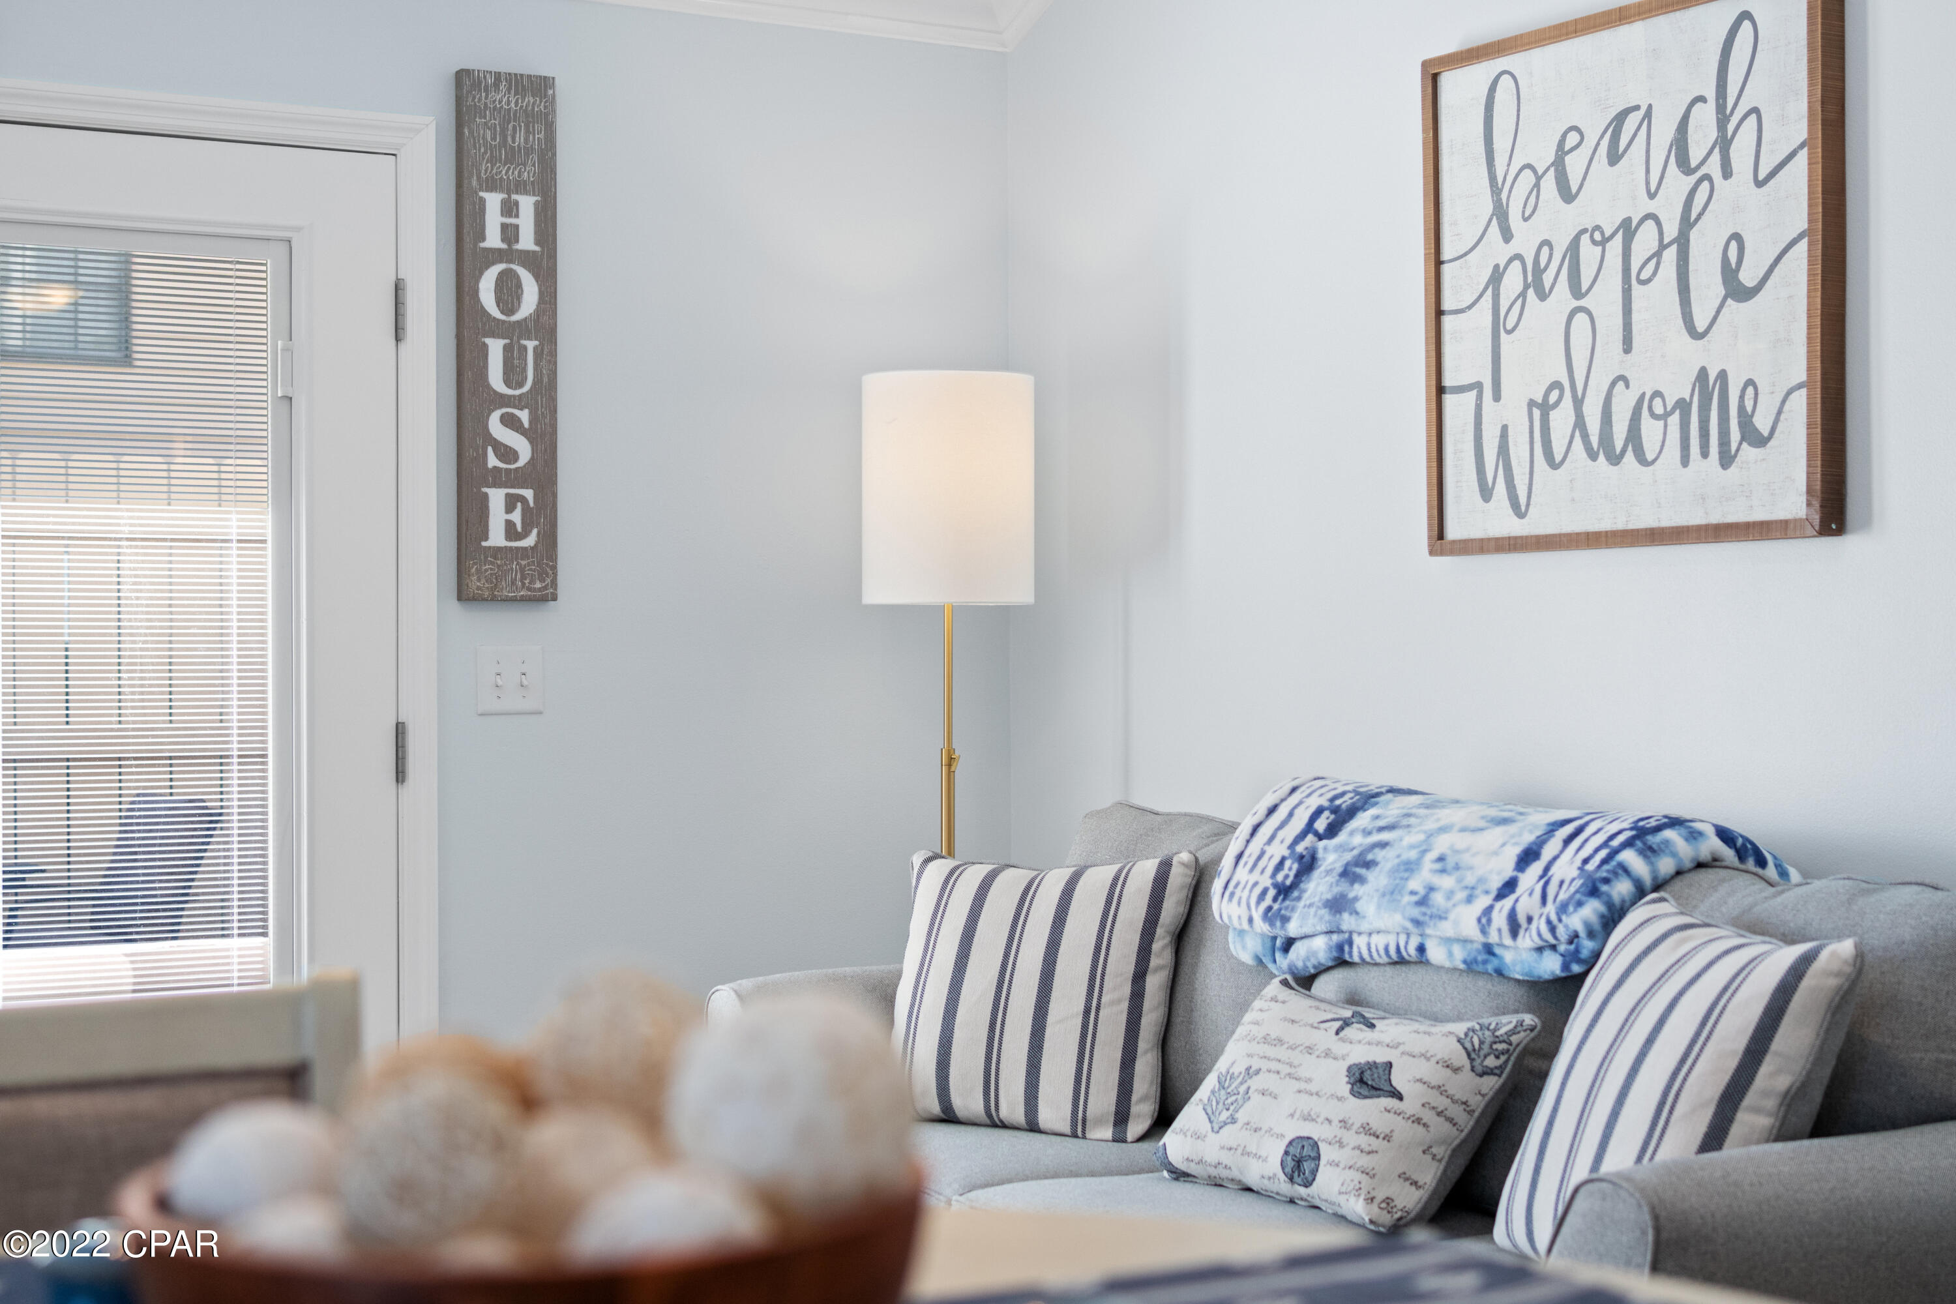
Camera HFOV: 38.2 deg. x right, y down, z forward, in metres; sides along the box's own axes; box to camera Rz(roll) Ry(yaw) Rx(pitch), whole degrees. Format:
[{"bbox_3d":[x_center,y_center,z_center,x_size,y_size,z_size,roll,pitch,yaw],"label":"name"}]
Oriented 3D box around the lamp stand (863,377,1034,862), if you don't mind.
[{"bbox_3d":[-0.051,0.360,4.966,0.303,1.681,0.303,0,0,0],"label":"lamp stand"}]

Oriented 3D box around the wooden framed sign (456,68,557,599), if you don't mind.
[{"bbox_3d":[-0.805,-0.536,4.831,0.170,0.902,0.032,0,0,-30],"label":"wooden framed sign"}]

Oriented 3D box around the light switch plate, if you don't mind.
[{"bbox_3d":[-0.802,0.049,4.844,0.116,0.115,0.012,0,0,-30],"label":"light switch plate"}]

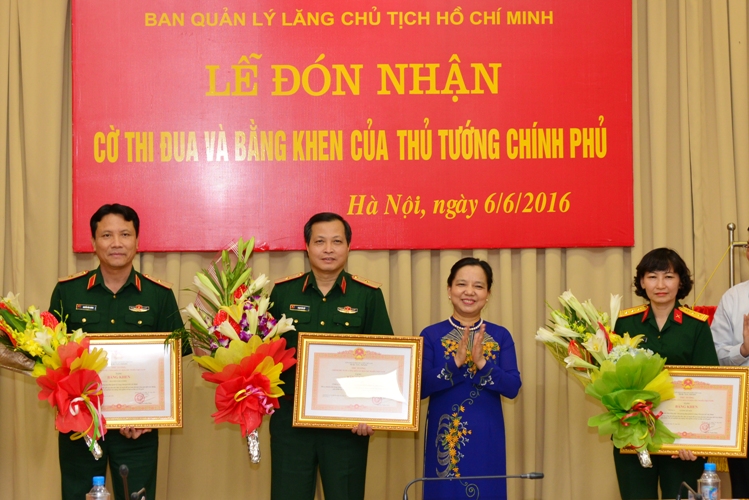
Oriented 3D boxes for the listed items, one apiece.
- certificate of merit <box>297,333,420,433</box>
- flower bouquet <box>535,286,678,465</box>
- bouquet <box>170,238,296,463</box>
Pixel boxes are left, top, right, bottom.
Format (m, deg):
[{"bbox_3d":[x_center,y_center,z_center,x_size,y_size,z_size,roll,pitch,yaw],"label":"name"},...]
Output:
[{"bbox_3d":[-0.062,0.524,5.140,0.500,0.380,0.030,3,-12,3],"label":"certificate of merit"},{"bbox_3d":[0.967,0.514,5.200,0.460,0.790,0.320,-24,7,0],"label":"flower bouquet"},{"bbox_3d":[-0.548,0.393,5.050,0.480,0.870,0.320,-4,2,3],"label":"bouquet"}]

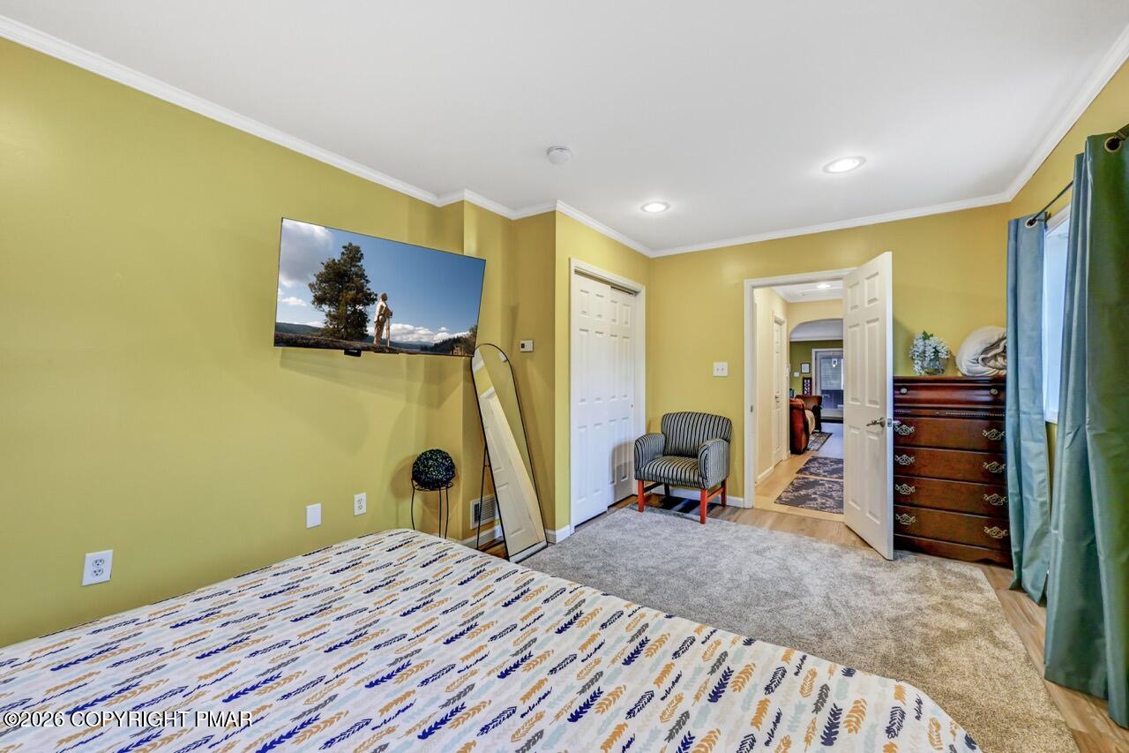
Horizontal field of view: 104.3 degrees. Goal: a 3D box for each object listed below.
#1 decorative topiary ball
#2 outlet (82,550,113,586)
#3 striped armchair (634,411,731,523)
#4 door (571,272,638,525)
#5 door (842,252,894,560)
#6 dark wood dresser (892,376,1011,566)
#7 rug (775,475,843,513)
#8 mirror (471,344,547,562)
[{"bbox_3d":[-0.865,0.612,2.900,0.280,0.275,0.280,0,0,0],"label":"decorative topiary ball"},{"bbox_3d":[-1.881,0.773,1.771,0.008,0.122,0.076,0,0,35],"label":"outlet"},{"bbox_3d":[1.076,0.773,4.003,0.680,0.855,0.690,0,0,35],"label":"striped armchair"},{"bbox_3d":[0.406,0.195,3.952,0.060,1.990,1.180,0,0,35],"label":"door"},{"bbox_3d":[2.228,0.188,3.236,0.038,2.010,0.765,0,0,15],"label":"door"},{"bbox_3d":[2.656,0.608,3.079,0.670,1.196,0.422,0,0,35],"label":"dark wood dresser"},{"bbox_3d":[2.641,1.194,4.528,0.630,0.010,1.390,0,0,35],"label":"rug"},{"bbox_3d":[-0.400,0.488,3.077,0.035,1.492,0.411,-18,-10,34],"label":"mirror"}]

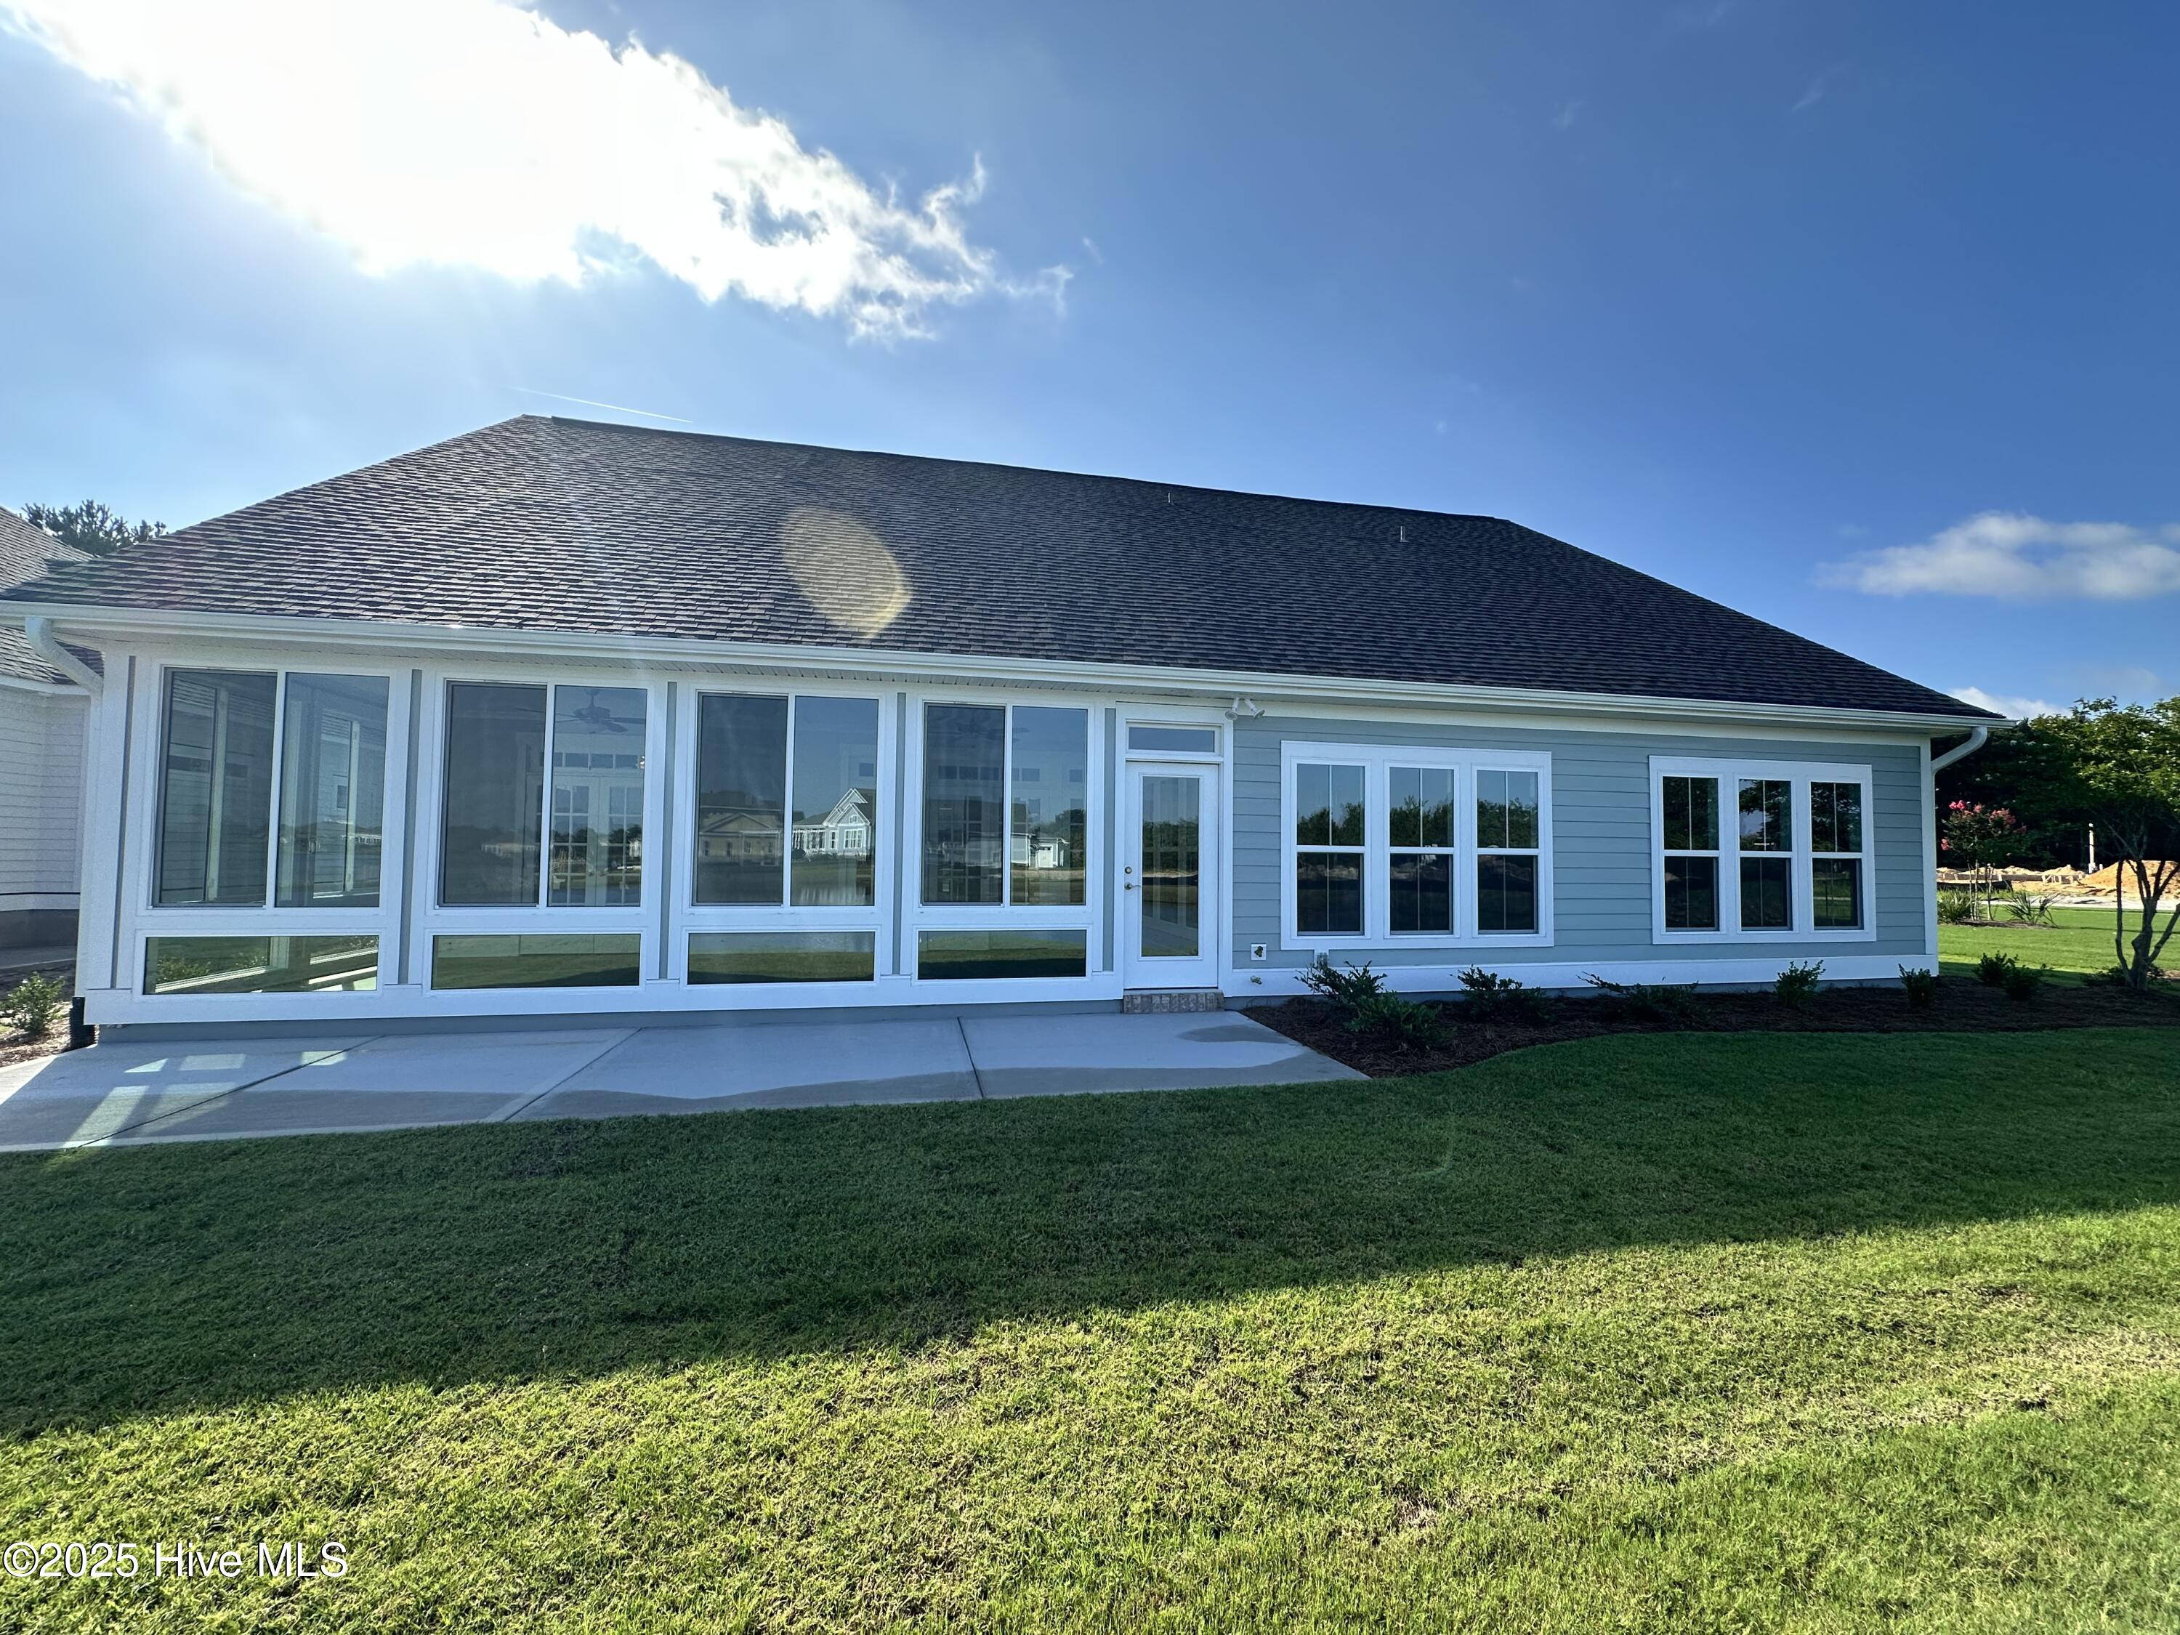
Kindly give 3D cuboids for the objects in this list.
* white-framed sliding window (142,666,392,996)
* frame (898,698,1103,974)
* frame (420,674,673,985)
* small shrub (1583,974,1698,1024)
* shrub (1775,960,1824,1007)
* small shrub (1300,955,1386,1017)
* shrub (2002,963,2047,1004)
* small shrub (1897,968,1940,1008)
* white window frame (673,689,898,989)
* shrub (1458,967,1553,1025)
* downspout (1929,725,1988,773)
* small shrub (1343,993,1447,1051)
[{"bbox_3d":[-6.043,0.101,6.512,1.499,2.394,0.100,1,-3,-12],"label":"white-framed sliding window"},{"bbox_3d":[-0.735,0.205,7.680,1.522,2.394,0.100,1,-3,-12],"label":"frame"},{"bbox_3d":[-4.272,0.136,6.902,1.652,2.394,0.100,1,-3,-12],"label":"frame"},{"bbox_3d":[4.962,1.561,7.918,0.850,0.420,0.700,1,-3,-12],"label":"small shrub"},{"bbox_3d":[6.824,1.599,8.482,0.380,0.430,0.380,1,-3,-12],"label":"shrub"},{"bbox_3d":[2.194,1.442,7.650,0.700,0.530,0.600,1,-3,-12],"label":"small shrub"},{"bbox_3d":[9.462,1.670,8.939,0.350,0.370,0.350,1,-3,-12],"label":"shrub"},{"bbox_3d":[8.086,1.637,8.605,0.320,0.390,0.320,1,-3,-12],"label":"small shrub"},{"bbox_3d":[-2.513,0.170,7.289,1.530,2.394,0.100,1,-3,-12],"label":"white window frame"},{"bbox_3d":[3.640,1.515,7.741,0.760,0.470,0.650,1,-3,-12],"label":"shrub"},{"bbox_3d":[9.670,-0.745,9.826,0.240,0.480,0.500,1,-3,-12],"label":"downspout"},{"bbox_3d":[2.337,1.501,6.705,0.700,0.400,0.650,1,-3,-12],"label":"small shrub"}]

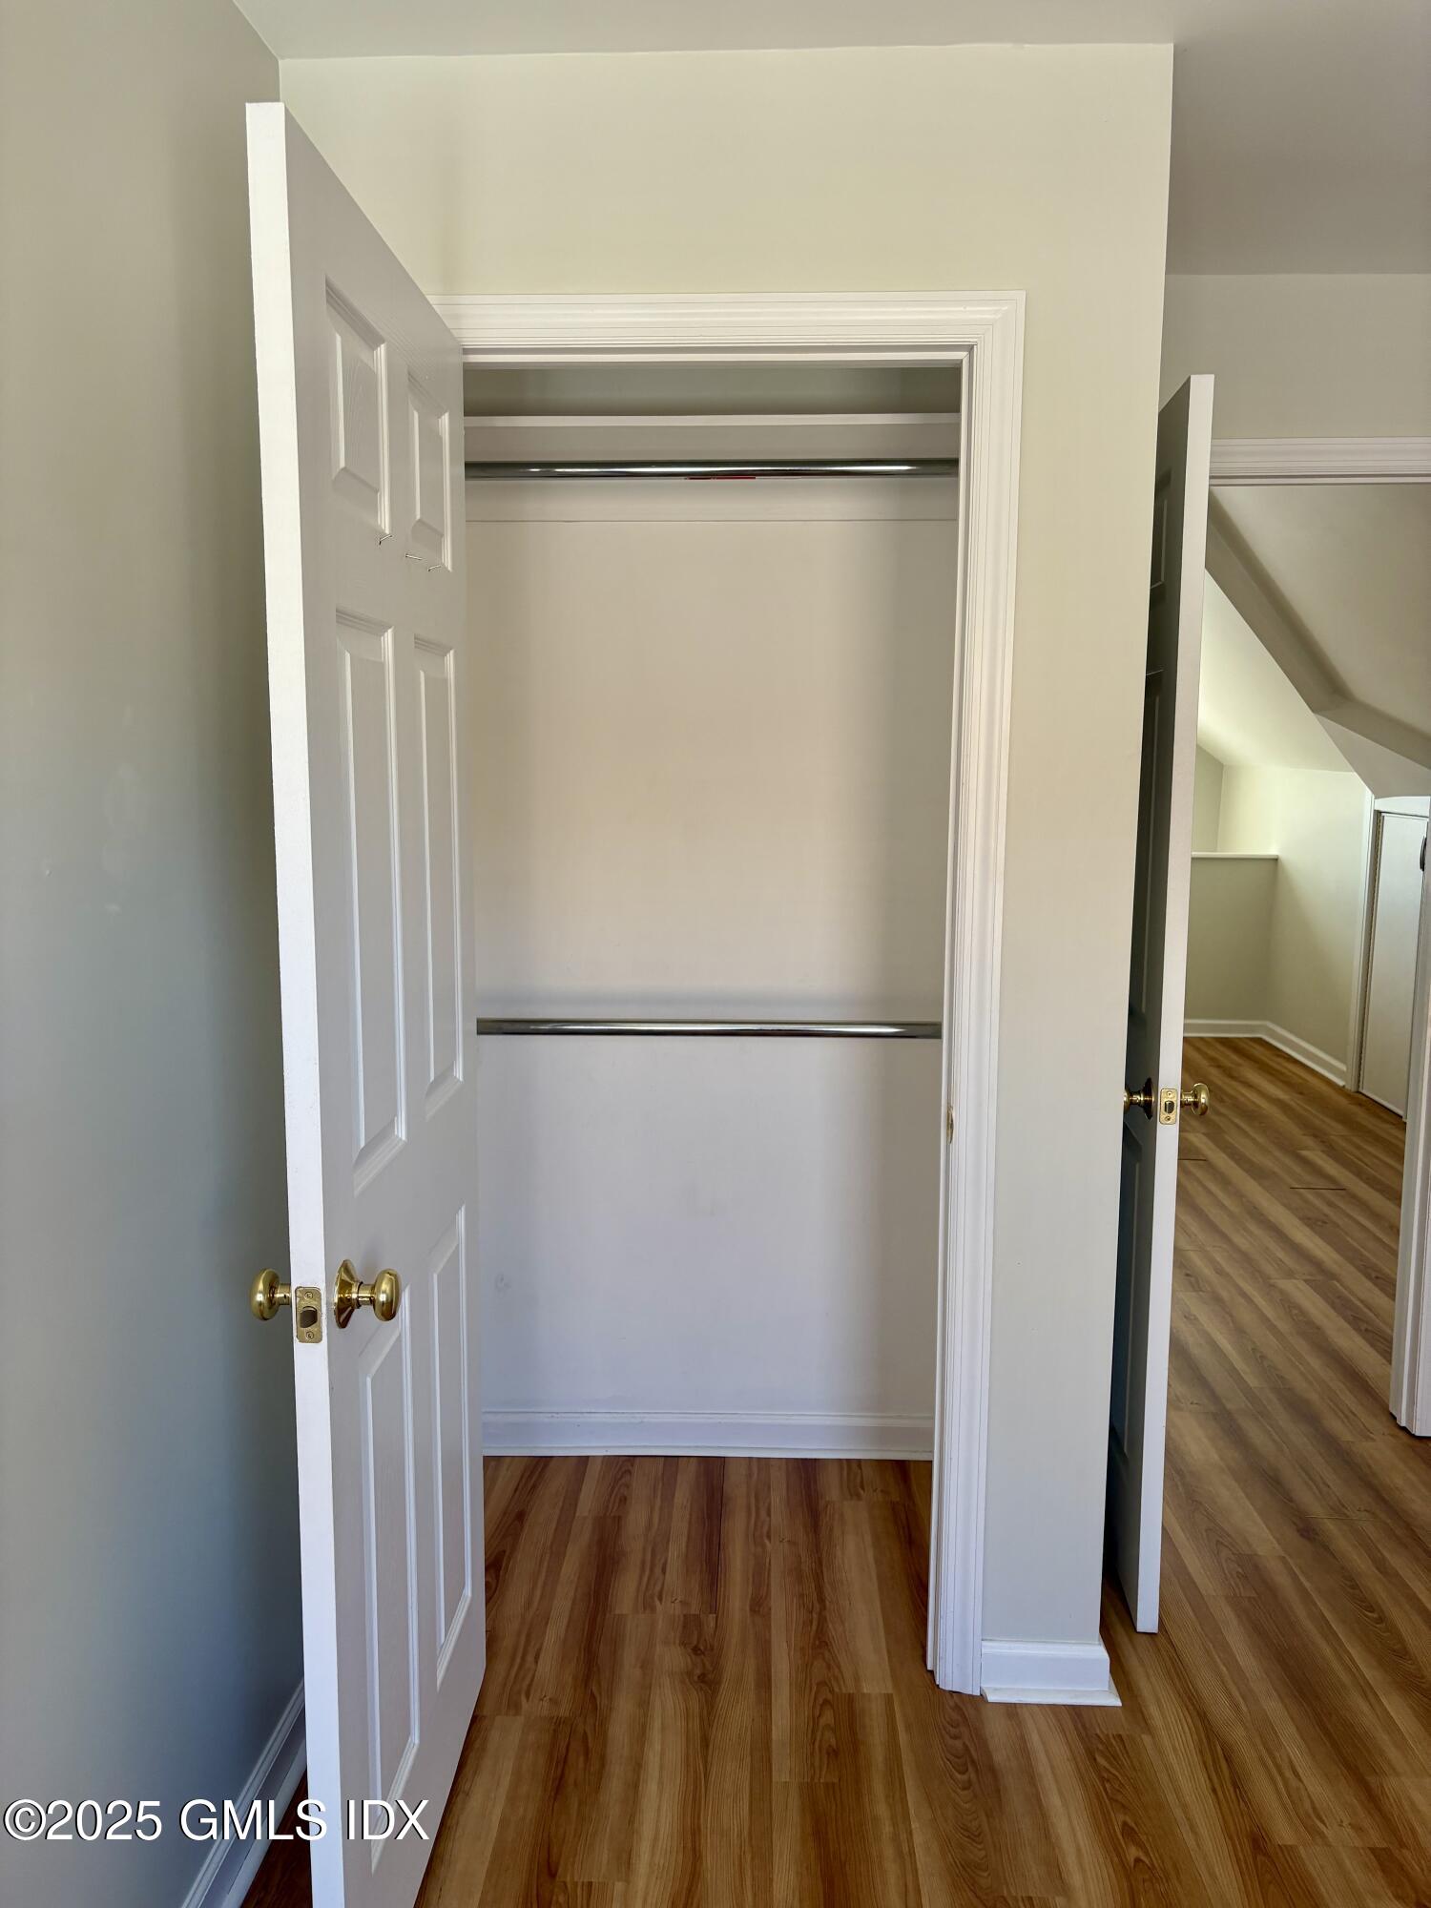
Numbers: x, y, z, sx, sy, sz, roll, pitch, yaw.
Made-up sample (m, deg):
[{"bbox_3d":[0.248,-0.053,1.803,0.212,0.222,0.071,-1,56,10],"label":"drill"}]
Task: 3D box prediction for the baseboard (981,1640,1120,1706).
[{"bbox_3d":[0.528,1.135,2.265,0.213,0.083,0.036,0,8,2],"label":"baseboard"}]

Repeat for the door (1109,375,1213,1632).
[{"bbox_3d":[0.769,0.089,2.663,0.038,2.032,0.762,1,8,5],"label":"door"}]

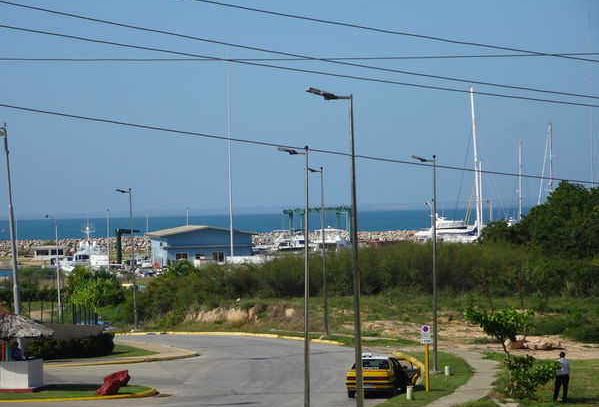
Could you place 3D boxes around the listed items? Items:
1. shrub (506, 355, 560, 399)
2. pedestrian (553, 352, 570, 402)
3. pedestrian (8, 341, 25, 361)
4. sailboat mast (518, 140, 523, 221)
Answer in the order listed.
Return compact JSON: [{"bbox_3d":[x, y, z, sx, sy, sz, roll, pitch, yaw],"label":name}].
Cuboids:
[{"bbox_3d":[8.170,6.075,104.500,1.850,1.500,1.700,-1,0,0],"label":"shrub"},{"bbox_3d":[9.060,5.993,103.500,0.550,1.720,0.360,-1,0,-9],"label":"pedestrian"},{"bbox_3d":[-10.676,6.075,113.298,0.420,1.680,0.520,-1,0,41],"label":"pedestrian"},{"bbox_3d":[49.517,-4.701,670.000,0.500,19.250,0.500,-1,0,0],"label":"sailboat mast"}]

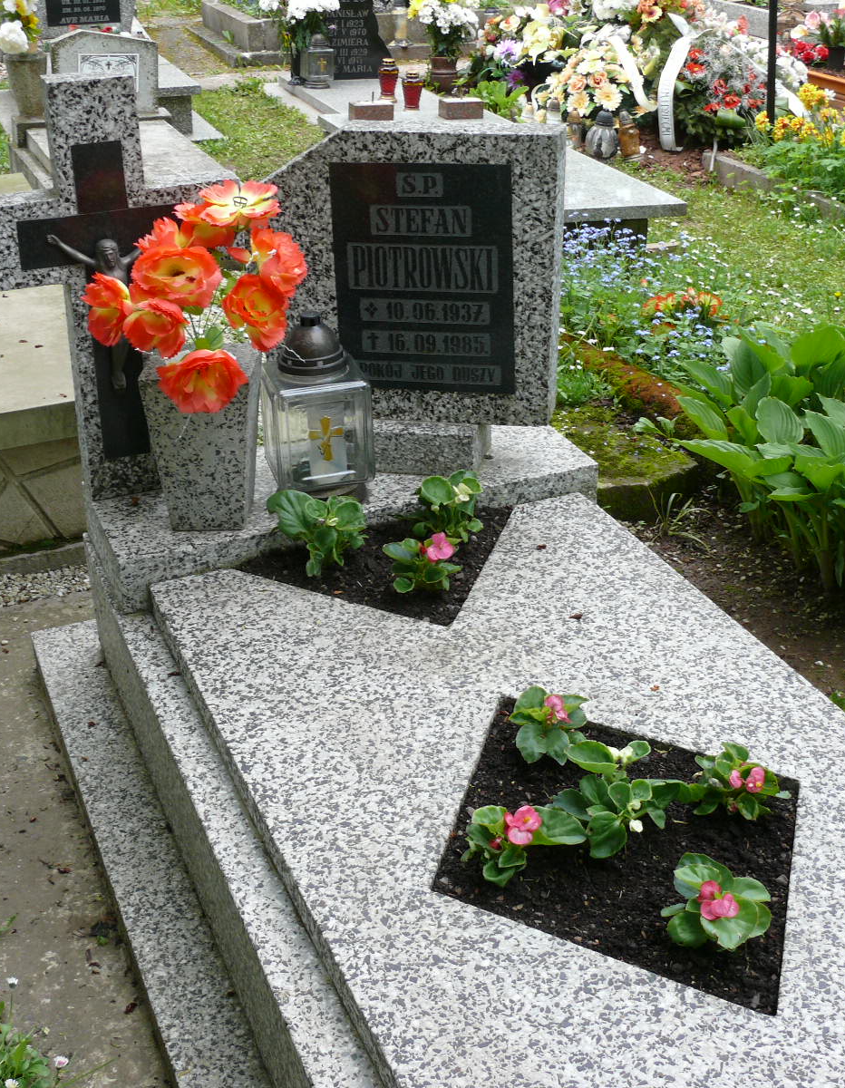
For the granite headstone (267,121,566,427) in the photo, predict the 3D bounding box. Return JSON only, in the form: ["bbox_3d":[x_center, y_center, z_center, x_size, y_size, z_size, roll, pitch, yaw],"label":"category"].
[{"bbox_3d":[-0.018,-0.477,2.608,0.526,0.508,0.110,3,25,12],"label":"granite headstone"}]

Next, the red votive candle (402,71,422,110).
[{"bbox_3d":[-0.048,-2.159,6.943,0.092,0.181,0.092,-1,27,0],"label":"red votive candle"}]

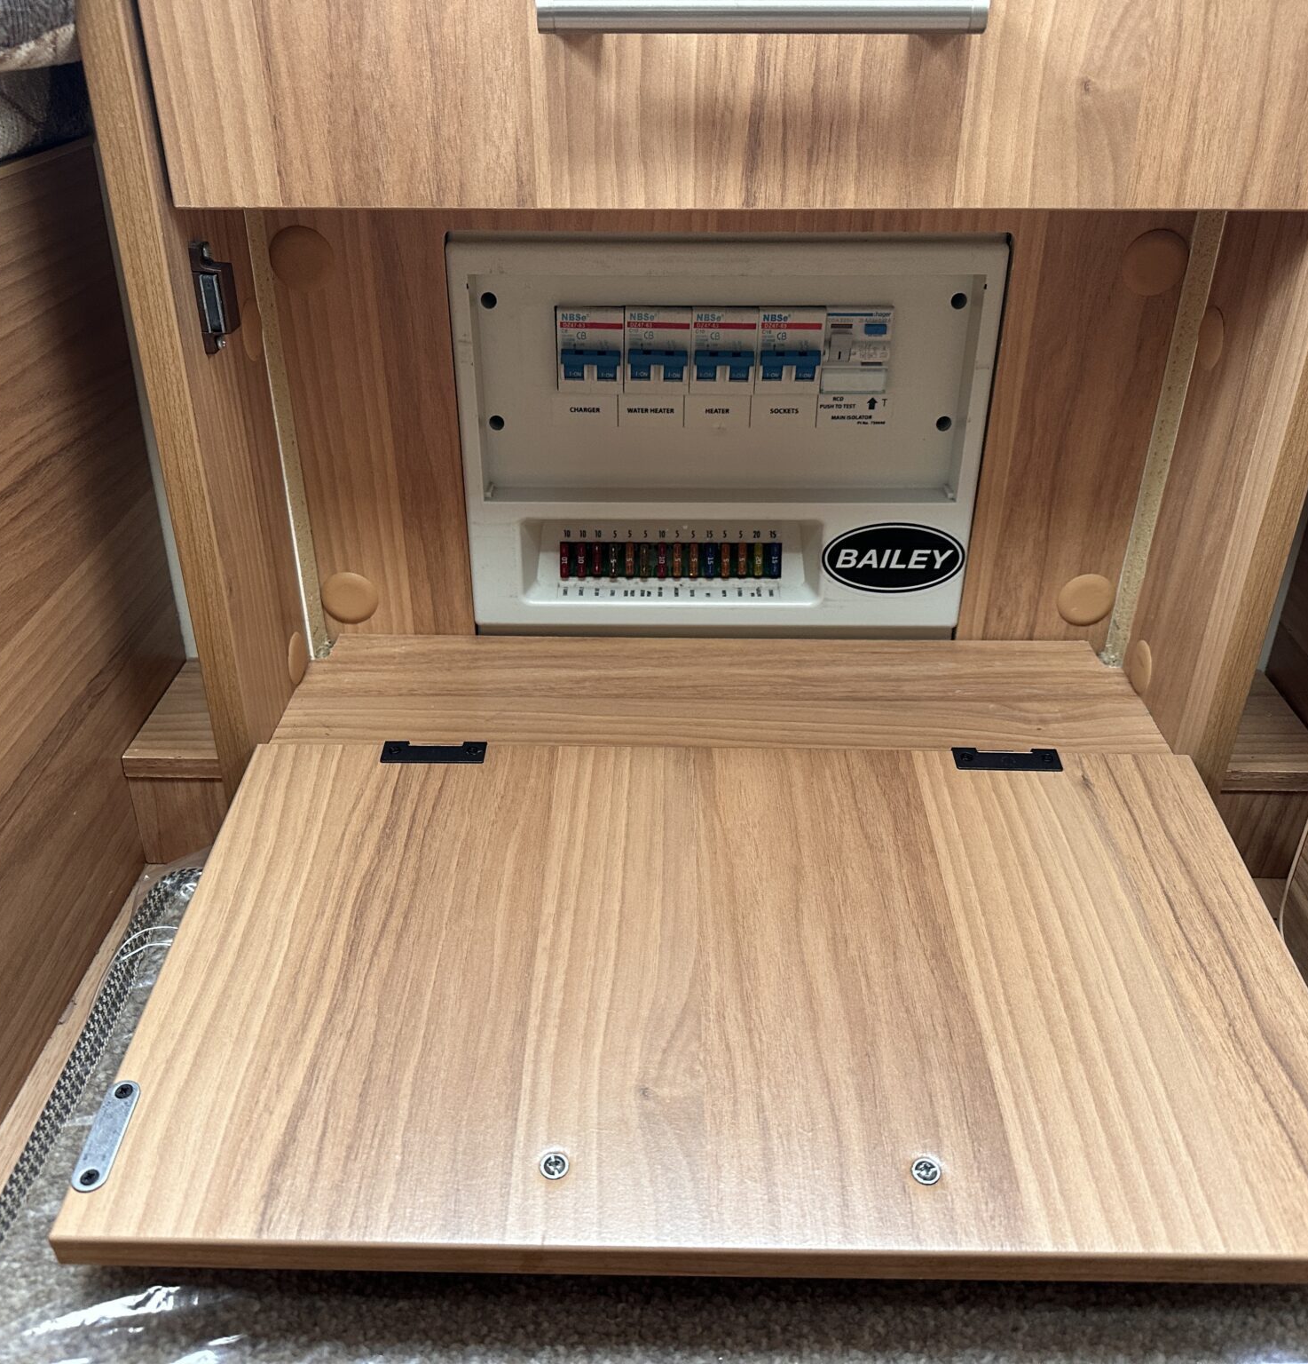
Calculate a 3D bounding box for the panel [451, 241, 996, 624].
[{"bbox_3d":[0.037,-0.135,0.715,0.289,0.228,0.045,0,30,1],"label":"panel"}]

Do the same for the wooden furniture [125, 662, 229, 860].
[{"bbox_3d":[-0.244,0.043,0.708,0.060,0.067,0.102,0,30,1],"label":"wooden furniture"}]

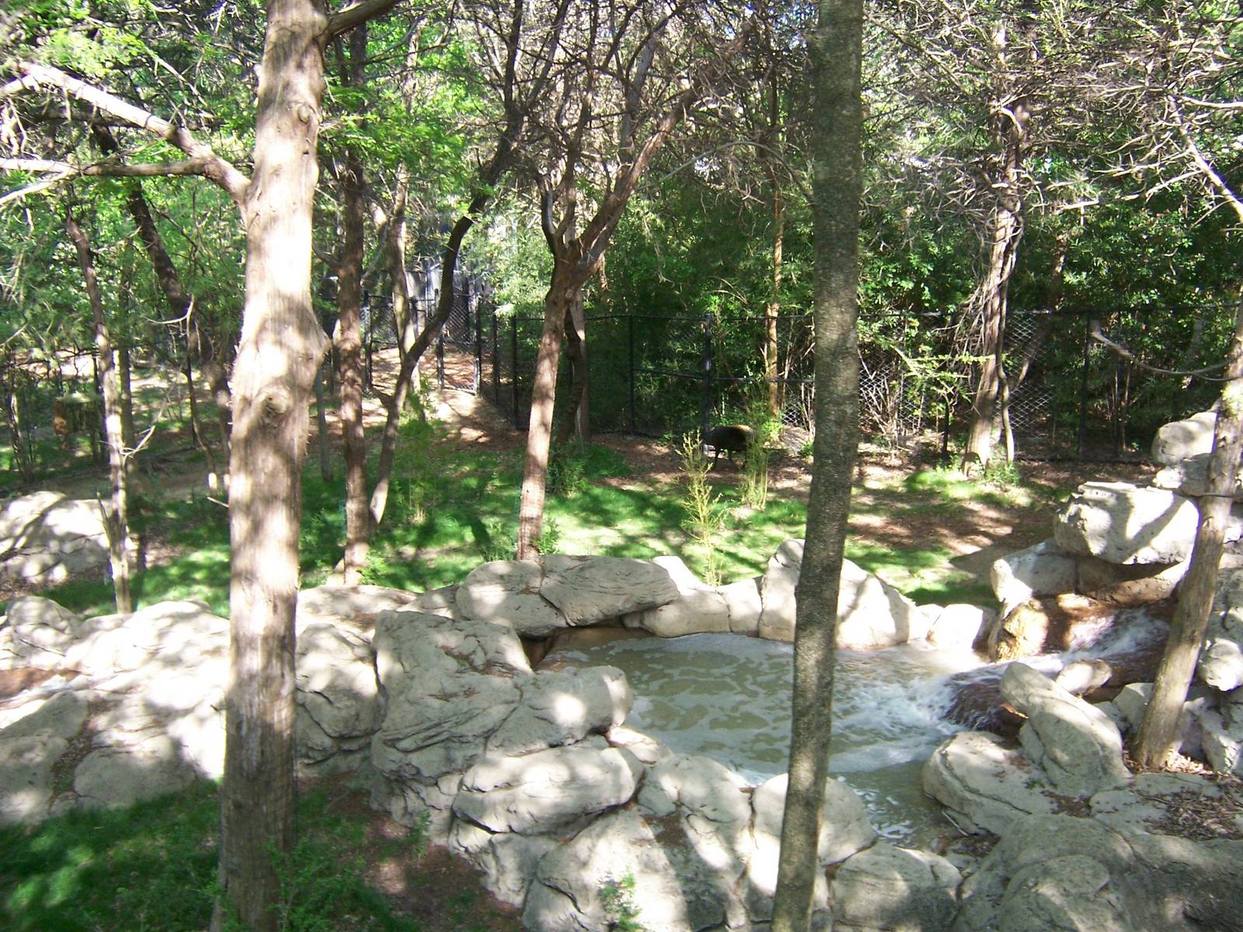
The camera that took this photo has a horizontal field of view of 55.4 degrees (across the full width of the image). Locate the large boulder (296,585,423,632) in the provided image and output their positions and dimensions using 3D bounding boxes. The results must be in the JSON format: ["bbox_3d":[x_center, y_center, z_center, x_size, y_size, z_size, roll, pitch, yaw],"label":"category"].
[{"bbox_3d":[-2.230,1.201,10.100,1.100,0.360,0.850,-2,10,-13],"label":"large boulder"}]

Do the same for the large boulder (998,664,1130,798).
[{"bbox_3d":[2.455,1.466,6.562,0.546,0.504,0.735,-2,9,-15],"label":"large boulder"}]

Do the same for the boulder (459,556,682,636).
[{"bbox_3d":[-0.427,1.061,9.555,1.680,0.525,0.840,0,8,0],"label":"boulder"}]

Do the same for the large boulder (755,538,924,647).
[{"bbox_3d":[1.752,1.036,9.397,1.208,0.756,0.788,0,8,0],"label":"large boulder"}]

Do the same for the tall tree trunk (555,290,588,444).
[{"bbox_3d":[-0.858,-1.688,20.600,0.520,2.750,0.420,0,10,-2],"label":"tall tree trunk"}]

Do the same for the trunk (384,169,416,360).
[{"bbox_3d":[-3.926,-3.014,21.012,0.500,4.414,0.367,0,8,0],"label":"trunk"}]

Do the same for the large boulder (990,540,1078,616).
[{"bbox_3d":[3.215,0.882,9.240,0.598,0.504,0.683,0,8,0],"label":"large boulder"}]

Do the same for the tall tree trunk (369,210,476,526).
[{"bbox_3d":[-1.956,-0.936,11.669,0.926,3.103,0.473,0,8,0],"label":"tall tree trunk"}]

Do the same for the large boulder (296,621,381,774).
[{"bbox_3d":[-1.970,1.584,8.200,0.650,0.920,0.650,-2,10,-14],"label":"large boulder"}]

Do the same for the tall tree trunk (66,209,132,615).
[{"bbox_3d":[-3.682,-0.341,8.359,0.410,2.882,0.315,0,8,0],"label":"tall tree trunk"}]

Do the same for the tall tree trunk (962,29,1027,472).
[{"bbox_3d":[4.803,-2.727,15.201,0.724,5.627,0.630,0,8,0],"label":"tall tree trunk"}]

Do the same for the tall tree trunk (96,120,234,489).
[{"bbox_3d":[-5.403,-1.863,14.043,1.418,4.254,0.630,0,8,0],"label":"tall tree trunk"}]

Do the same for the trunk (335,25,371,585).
[{"bbox_3d":[-2.085,-1.182,9.200,0.252,4.303,0.252,0,8,0],"label":"trunk"}]

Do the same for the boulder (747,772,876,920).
[{"bbox_3d":[1.079,2.144,6.750,0.740,0.660,0.620,2,10,10],"label":"boulder"}]

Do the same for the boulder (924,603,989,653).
[{"bbox_3d":[3.066,1.467,10.800,0.600,0.400,0.450,3,10,16],"label":"boulder"}]

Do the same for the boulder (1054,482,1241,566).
[{"bbox_3d":[4.247,0.487,9.660,1.312,0.578,0.945,0,8,0],"label":"boulder"}]

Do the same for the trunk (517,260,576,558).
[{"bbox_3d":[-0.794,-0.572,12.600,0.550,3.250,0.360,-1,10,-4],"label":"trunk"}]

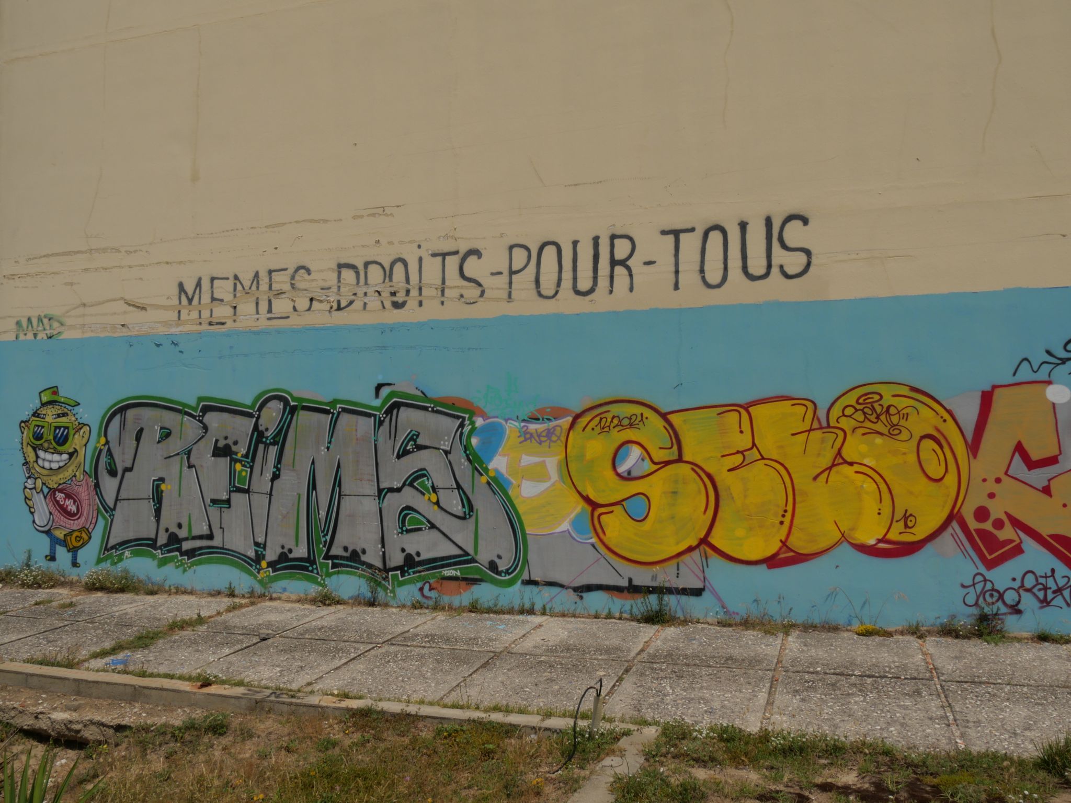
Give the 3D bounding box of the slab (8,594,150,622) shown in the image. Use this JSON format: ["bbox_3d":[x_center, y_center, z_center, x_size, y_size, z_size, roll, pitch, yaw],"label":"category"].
[{"bbox_3d":[-4.289,1.989,8.225,0.880,0.080,0.922,-2,-1,19],"label":"slab"}]

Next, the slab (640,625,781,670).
[{"bbox_3d":[1.285,1.784,6.157,0.874,0.080,1.056,-1,-2,18],"label":"slab"}]

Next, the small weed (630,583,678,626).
[{"bbox_3d":[0.968,1.614,6.949,0.338,0.306,0.240,-1,-2,18],"label":"small weed"}]

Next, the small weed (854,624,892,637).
[{"bbox_3d":[2.553,1.732,6.563,0.270,0.070,0.140,-1,-2,19],"label":"small weed"}]

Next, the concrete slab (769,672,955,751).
[{"bbox_3d":[1.869,1.802,5.027,0.922,0.080,1.140,-2,-1,19],"label":"concrete slab"}]

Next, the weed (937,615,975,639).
[{"bbox_3d":[3.090,1.659,6.409,0.251,0.143,0.200,-1,-2,18],"label":"weed"}]

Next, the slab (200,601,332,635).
[{"bbox_3d":[-2.371,1.936,7.591,0.882,0.080,1.043,-2,-1,19],"label":"slab"}]

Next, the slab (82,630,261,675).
[{"bbox_3d":[-2.683,1.930,6.566,0.879,0.080,0.983,-2,-1,19],"label":"slab"}]

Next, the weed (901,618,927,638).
[{"bbox_3d":[2.794,1.669,6.423,0.173,0.131,0.150,-1,-2,18],"label":"weed"}]

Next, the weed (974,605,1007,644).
[{"bbox_3d":[3.254,1.596,6.246,0.217,0.256,0.220,-1,-2,18],"label":"weed"}]

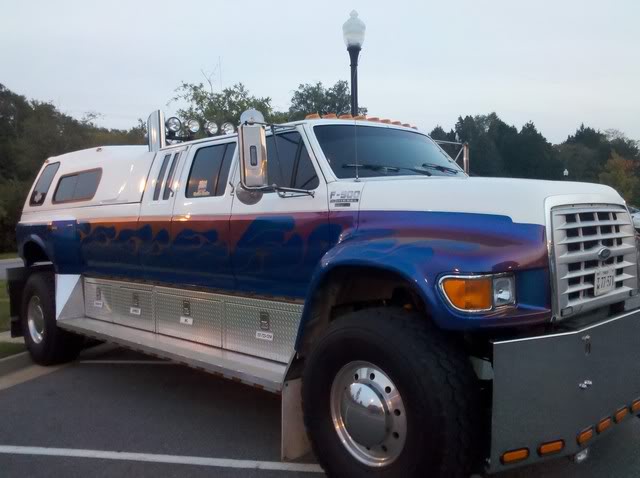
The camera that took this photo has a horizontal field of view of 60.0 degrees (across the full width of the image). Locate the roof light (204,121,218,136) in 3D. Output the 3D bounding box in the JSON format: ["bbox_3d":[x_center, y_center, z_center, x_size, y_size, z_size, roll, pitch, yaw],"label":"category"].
[{"bbox_3d":[-1.129,-1.152,5.772,0.090,0.137,0.130,0,2,45],"label":"roof light"}]

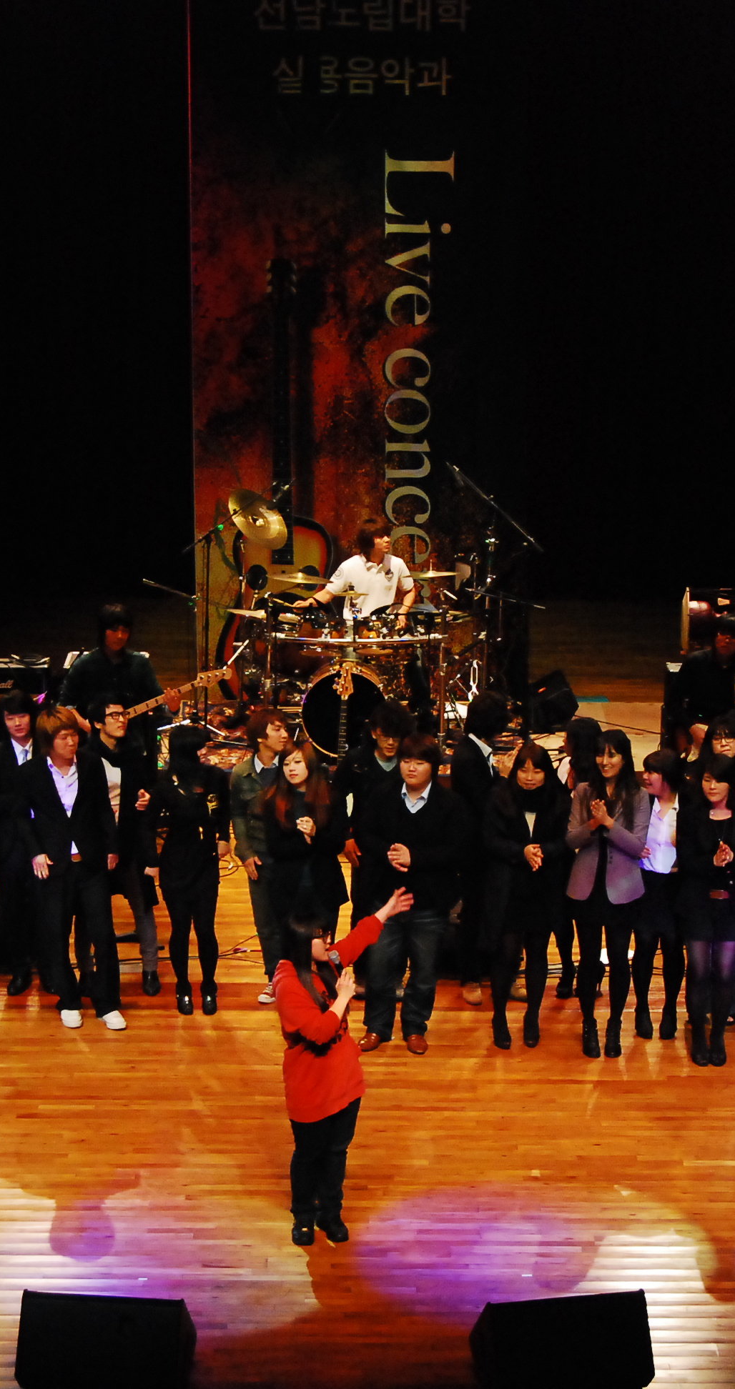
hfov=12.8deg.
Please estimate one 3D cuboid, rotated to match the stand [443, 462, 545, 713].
[{"bbox_3d":[0.900,-0.743,23.558,0.680,1.880,0.550,0,15,0],"label":"stand"}]

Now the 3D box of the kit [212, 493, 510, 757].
[{"bbox_3d":[-0.080,-0.576,23.293,2.000,1.720,1.500,0,15,0],"label":"kit"}]

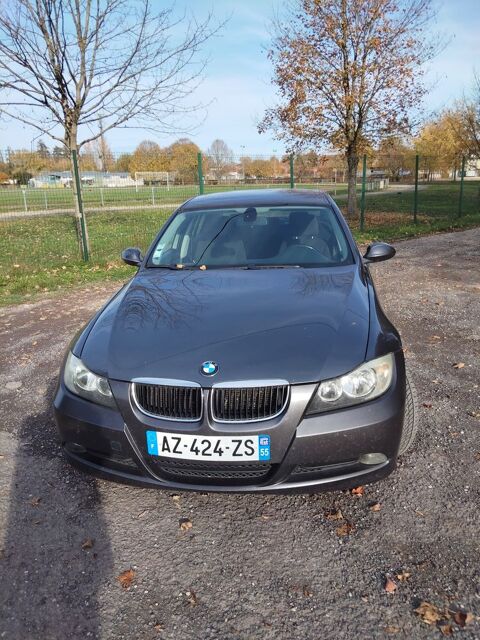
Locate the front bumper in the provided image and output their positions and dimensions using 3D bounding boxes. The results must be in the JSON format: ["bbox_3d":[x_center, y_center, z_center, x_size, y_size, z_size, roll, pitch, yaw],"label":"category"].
[{"bbox_3d":[-0.102,0.484,2.120,1.770,0.530,0.500,0,17,8],"label":"front bumper"}]

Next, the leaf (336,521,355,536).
[{"bbox_3d":[0.467,0.922,2.045,0.082,0.025,0.080,-3,17,0],"label":"leaf"}]

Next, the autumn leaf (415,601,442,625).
[{"bbox_3d":[0.666,1.034,1.633,0.100,0.030,0.088,3,18,19],"label":"autumn leaf"}]

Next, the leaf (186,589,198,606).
[{"bbox_3d":[-0.179,1.049,1.746,0.047,0.020,0.070,-2,17,0],"label":"leaf"}]

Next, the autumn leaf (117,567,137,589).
[{"bbox_3d":[-0.452,1.029,1.839,0.088,0.025,0.075,-10,18,-24],"label":"autumn leaf"}]

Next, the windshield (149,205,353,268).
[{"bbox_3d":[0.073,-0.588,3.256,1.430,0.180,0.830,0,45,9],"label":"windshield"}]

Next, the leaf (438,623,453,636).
[{"bbox_3d":[0.700,1.054,1.574,0.047,0.022,0.048,-3,17,0],"label":"leaf"}]

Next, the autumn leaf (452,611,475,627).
[{"bbox_3d":[0.776,1.037,1.605,0.075,0.030,0.050,-3,17,0],"label":"autumn leaf"}]

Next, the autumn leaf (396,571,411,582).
[{"bbox_3d":[0.636,0.998,1.799,0.052,0.020,0.050,-2,17,0],"label":"autumn leaf"}]

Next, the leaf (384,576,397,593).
[{"bbox_3d":[0.571,1.003,1.753,0.043,0.028,0.058,-3,17,0],"label":"leaf"}]

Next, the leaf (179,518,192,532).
[{"bbox_3d":[-0.249,0.940,2.115,0.058,0.022,0.070,-2,17,0],"label":"leaf"}]

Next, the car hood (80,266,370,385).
[{"bbox_3d":[-0.044,-0.038,2.512,1.520,0.270,1.380,0,17,8],"label":"car hood"}]

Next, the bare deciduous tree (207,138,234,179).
[{"bbox_3d":[-5.625,-44.721,130.000,7.800,13.000,7.800,-3,17,0],"label":"bare deciduous tree"}]

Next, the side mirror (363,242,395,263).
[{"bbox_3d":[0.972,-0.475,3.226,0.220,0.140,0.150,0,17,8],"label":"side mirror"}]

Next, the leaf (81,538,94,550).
[{"bbox_3d":[-0.669,0.985,2.028,0.060,0.020,0.060,-2,17,0],"label":"leaf"}]

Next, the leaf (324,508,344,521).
[{"bbox_3d":[0.436,0.898,2.133,0.090,0.025,0.060,-3,17,0],"label":"leaf"}]

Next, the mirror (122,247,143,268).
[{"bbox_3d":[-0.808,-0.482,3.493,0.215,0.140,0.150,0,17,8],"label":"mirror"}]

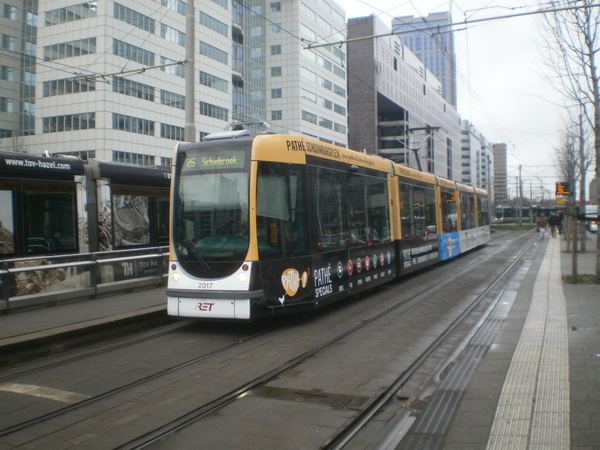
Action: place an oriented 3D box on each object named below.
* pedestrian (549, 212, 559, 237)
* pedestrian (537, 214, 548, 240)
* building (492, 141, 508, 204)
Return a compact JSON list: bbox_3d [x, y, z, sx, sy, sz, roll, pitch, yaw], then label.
[{"bbox_3d":[17.103,0.057,42.000,0.600,1.740,0.420,0,1,23],"label":"pedestrian"},{"bbox_3d":[16.148,0.083,41.500,0.620,1.720,0.420,0,1,23],"label":"pedestrian"},{"bbox_3d":[165.798,-38.021,521.593,15.000,59.000,20.000,0,1,23],"label":"building"}]

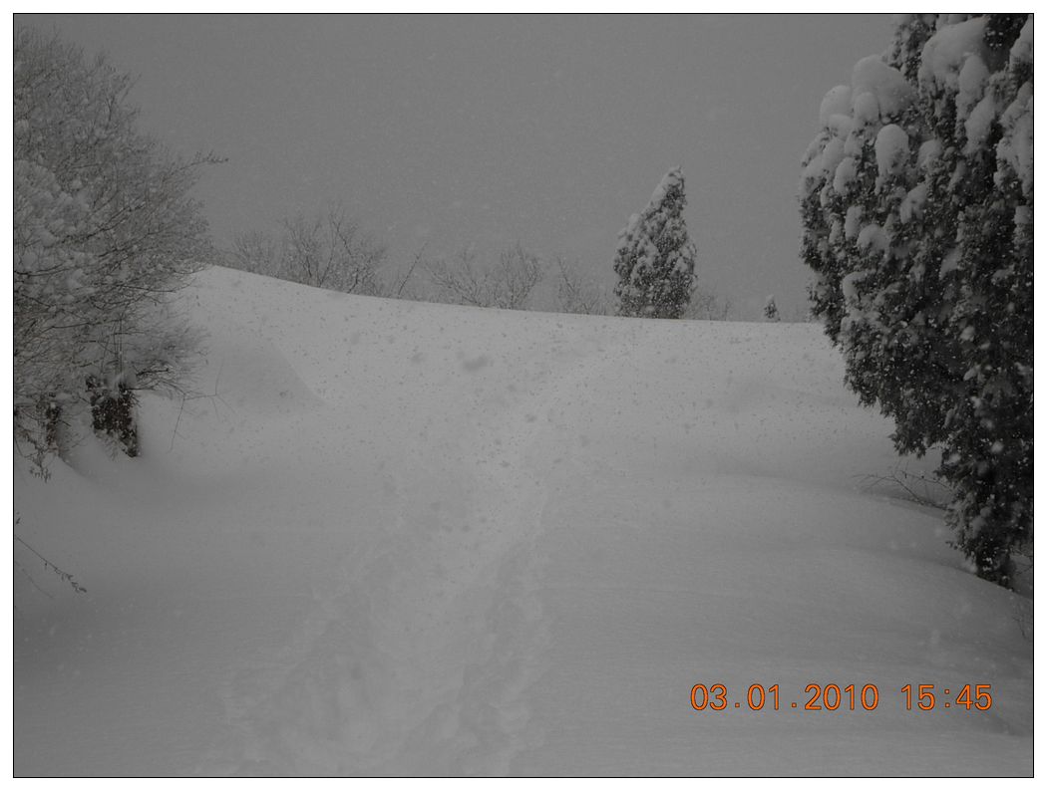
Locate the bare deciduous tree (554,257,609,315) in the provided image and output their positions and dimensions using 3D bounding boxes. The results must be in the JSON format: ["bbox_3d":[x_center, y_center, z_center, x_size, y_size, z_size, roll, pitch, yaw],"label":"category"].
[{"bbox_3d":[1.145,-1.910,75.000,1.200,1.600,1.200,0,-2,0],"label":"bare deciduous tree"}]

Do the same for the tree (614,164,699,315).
[{"bbox_3d":[1.990,-2.207,58.000,1.300,2.500,1.300,0,-2,0],"label":"tree"}]

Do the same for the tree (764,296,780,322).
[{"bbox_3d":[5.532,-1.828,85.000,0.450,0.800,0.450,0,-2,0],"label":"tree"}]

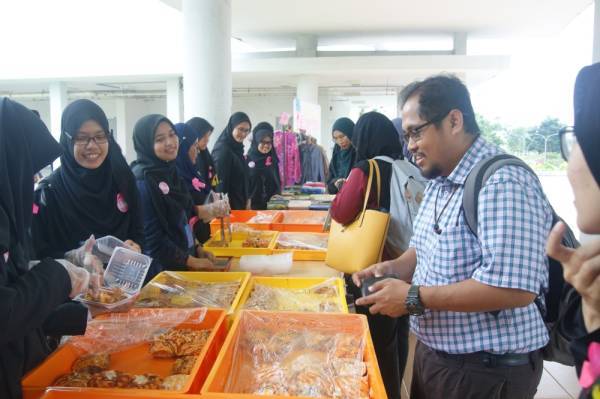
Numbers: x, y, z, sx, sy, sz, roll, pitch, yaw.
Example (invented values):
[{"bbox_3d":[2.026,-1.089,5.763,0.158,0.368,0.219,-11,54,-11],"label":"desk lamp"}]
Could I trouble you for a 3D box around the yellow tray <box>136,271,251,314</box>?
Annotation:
[{"bbox_3d":[-0.448,0.415,1.882,0.426,0.075,0.510,1,7,1],"label":"yellow tray"}]

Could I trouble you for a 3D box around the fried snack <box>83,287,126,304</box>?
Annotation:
[{"bbox_3d":[-0.574,0.282,1.320,0.125,0.045,0.100,-1,7,-14],"label":"fried snack"}]

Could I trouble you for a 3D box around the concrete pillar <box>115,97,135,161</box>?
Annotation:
[{"bbox_3d":[-7.917,-2.830,19.976,0.420,3.600,0.420,-1,7,-10],"label":"concrete pillar"}]

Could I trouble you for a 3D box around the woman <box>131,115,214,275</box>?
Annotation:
[{"bbox_3d":[-0.702,0.320,2.476,0.450,1.570,0.450,3,7,22],"label":"woman"}]

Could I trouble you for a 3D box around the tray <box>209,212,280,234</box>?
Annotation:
[{"bbox_3d":[-0.403,0.196,3.445,0.426,0.105,0.522,1,7,3],"label":"tray"}]

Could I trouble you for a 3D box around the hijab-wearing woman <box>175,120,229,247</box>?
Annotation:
[{"bbox_3d":[-0.647,0.277,2.974,0.450,1.540,0.450,1,7,7],"label":"hijab-wearing woman"}]

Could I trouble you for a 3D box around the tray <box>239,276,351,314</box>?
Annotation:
[{"bbox_3d":[-0.019,0.426,1.817,0.414,0.075,0.510,1,7,1],"label":"tray"}]

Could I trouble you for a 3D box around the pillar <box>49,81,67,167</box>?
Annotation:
[{"bbox_3d":[-8.234,-2.272,15.269,0.420,3.600,0.420,-1,7,-10],"label":"pillar"}]

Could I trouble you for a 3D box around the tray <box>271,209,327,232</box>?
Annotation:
[{"bbox_3d":[0.005,0.195,3.476,0.396,0.105,0.522,1,7,3],"label":"tray"}]

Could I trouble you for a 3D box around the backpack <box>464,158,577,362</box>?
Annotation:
[{"bbox_3d":[0.550,0.145,1.180,0.290,0.480,0.310,0,7,-3],"label":"backpack"}]

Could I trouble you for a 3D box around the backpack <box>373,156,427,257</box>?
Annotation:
[{"bbox_3d":[0.526,0.039,2.200,0.250,0.460,0.300,4,8,30],"label":"backpack"}]

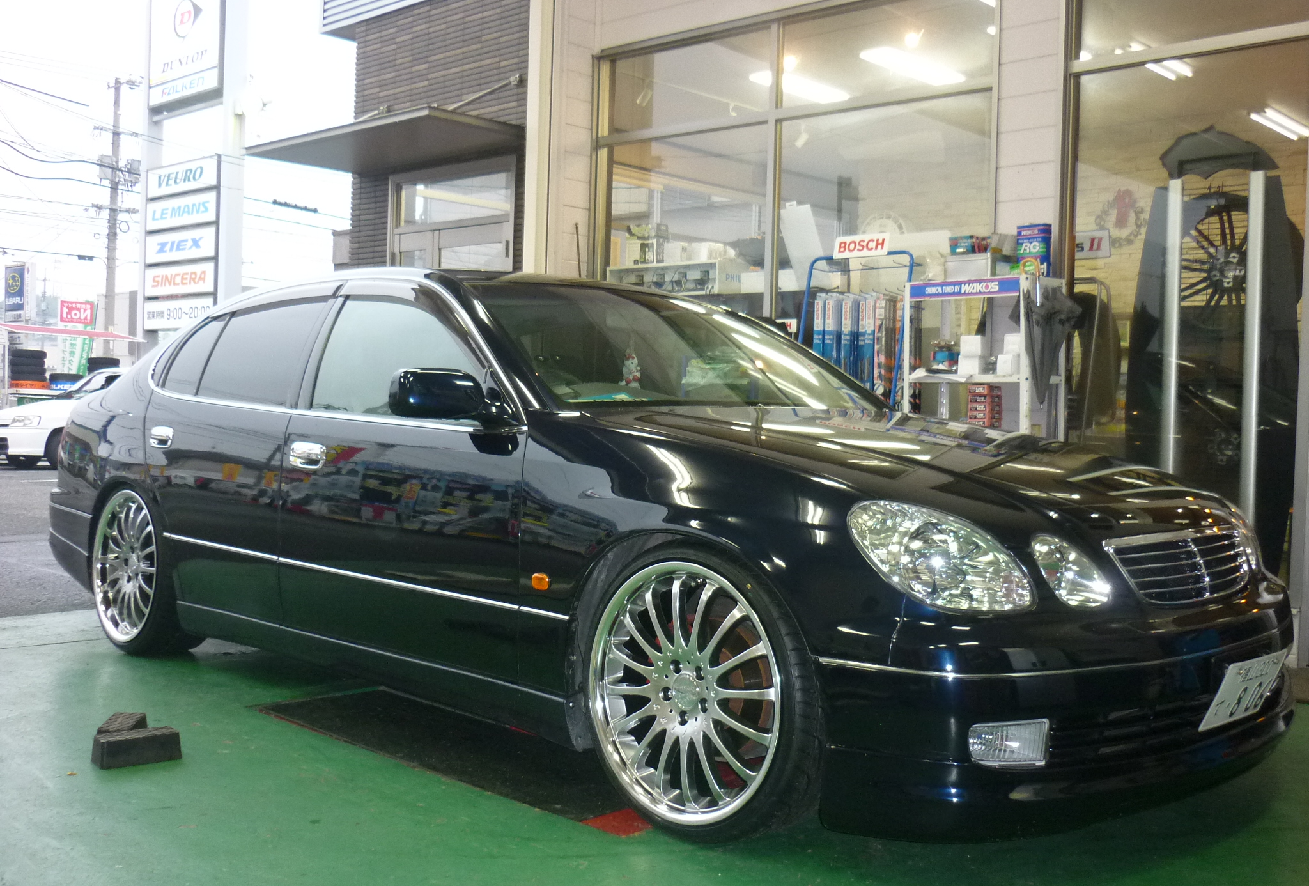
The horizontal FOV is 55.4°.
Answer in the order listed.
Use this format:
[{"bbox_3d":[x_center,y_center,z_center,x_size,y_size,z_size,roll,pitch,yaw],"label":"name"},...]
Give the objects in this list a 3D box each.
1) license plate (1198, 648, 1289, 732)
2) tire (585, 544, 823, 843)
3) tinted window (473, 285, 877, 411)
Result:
[{"bbox_3d":[1.294,0.540,2.736,0.330,0.165,0.015,3,20,-44],"label":"license plate"},{"bbox_3d":[0.136,0.538,2.734,0.632,0.630,0.240,2,1,44],"label":"tire"},{"bbox_3d":[0.077,-0.303,3.904,1.450,0.180,0.750,1,30,-46],"label":"tinted window"}]

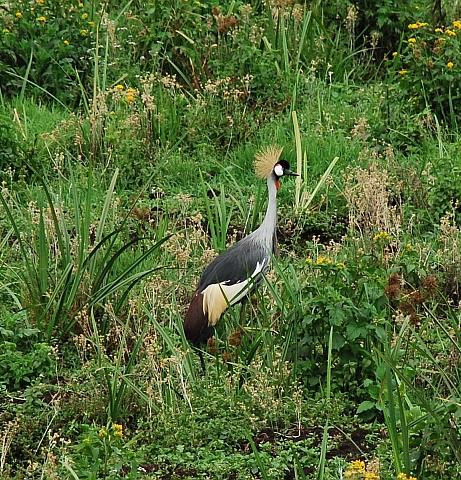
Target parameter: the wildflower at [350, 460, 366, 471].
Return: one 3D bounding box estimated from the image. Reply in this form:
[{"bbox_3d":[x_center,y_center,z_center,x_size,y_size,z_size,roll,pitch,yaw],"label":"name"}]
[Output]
[{"bbox_3d":[0.439,0.773,13.800,0.055,0.036,0.052,0,10,0],"label":"wildflower"}]

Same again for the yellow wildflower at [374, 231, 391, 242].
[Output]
[{"bbox_3d":[0.600,-0.014,15.900,0.063,0.045,0.058,0,10,0],"label":"yellow wildflower"}]

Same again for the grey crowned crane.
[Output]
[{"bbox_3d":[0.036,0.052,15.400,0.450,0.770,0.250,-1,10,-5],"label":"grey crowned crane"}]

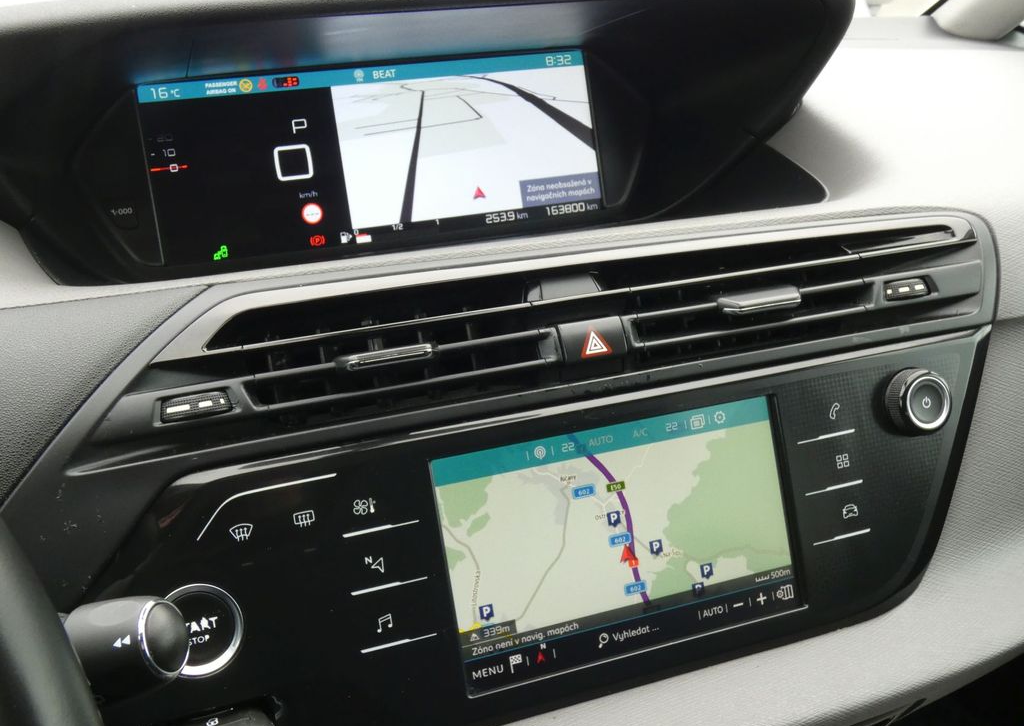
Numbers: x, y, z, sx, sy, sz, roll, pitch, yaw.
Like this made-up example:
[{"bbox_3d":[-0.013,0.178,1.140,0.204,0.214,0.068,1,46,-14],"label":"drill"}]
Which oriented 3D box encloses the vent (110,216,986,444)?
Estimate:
[{"bbox_3d":[0.032,-0.019,0.473,0.380,0.059,0.040,-10,2,-19],"label":"vent"}]

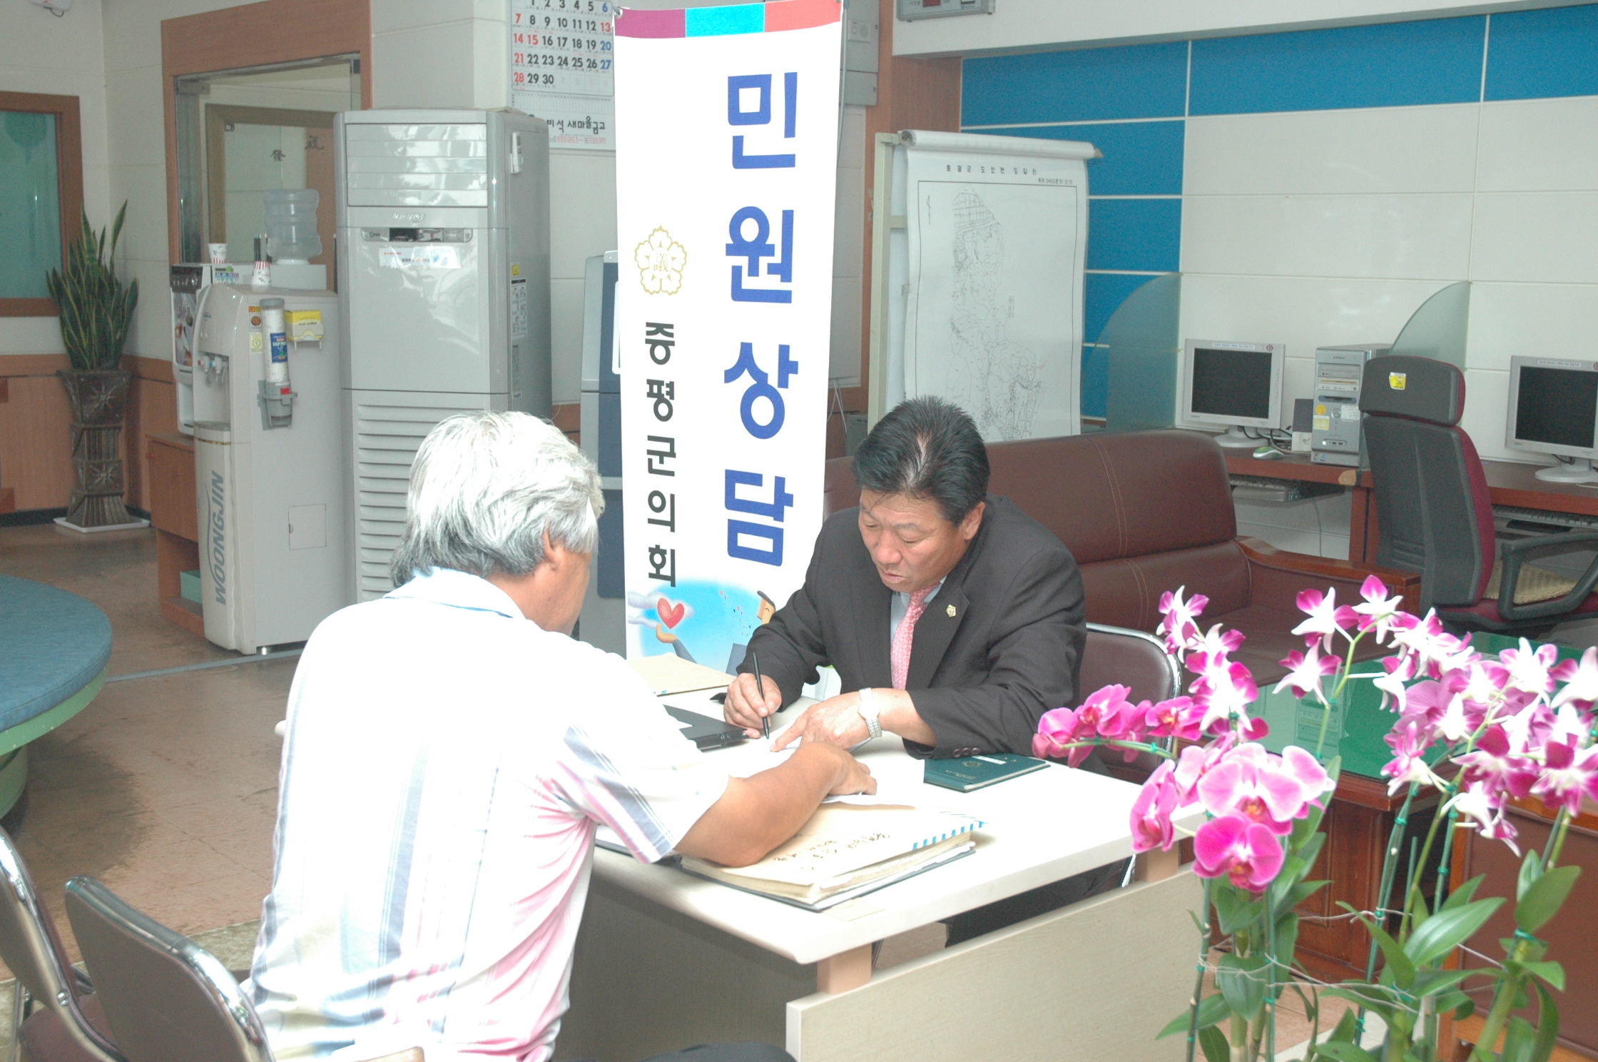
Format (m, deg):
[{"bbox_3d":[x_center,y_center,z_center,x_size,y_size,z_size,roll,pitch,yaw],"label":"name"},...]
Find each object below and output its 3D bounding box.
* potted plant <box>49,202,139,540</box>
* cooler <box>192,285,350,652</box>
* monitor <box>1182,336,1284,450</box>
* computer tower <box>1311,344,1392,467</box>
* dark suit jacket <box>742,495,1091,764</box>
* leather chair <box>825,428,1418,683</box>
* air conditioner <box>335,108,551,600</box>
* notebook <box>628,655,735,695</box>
[{"bbox_3d":[-3.427,-0.805,9.262,0.420,1.540,0.420,-7,12,-41],"label":"potted plant"},{"bbox_3d":[-1.830,-0.230,6.697,0.440,1.240,0.350,-7,12,-41],"label":"cooler"},{"bbox_3d":[1.580,-0.490,6.809,0.390,0.366,0.190,8,12,41],"label":"monitor"},{"bbox_3d":[1.904,-0.422,6.363,0.176,0.375,0.421,9,12,43],"label":"computer tower"},{"bbox_3d":[0.215,0.222,2.991,0.550,0.580,0.550,6,10,31],"label":"dark suit jacket"},{"bbox_3d":[0.698,0.284,4.675,1.820,0.900,0.820,-7,12,-41],"label":"leather chair"},{"bbox_3d":[-1.223,-0.512,6.656,0.600,1.825,0.410,2,9,11],"label":"air conditioner"},{"bbox_3d":[-0.265,0.237,3.031,0.290,0.025,0.230,-5,11,-35],"label":"notebook"}]

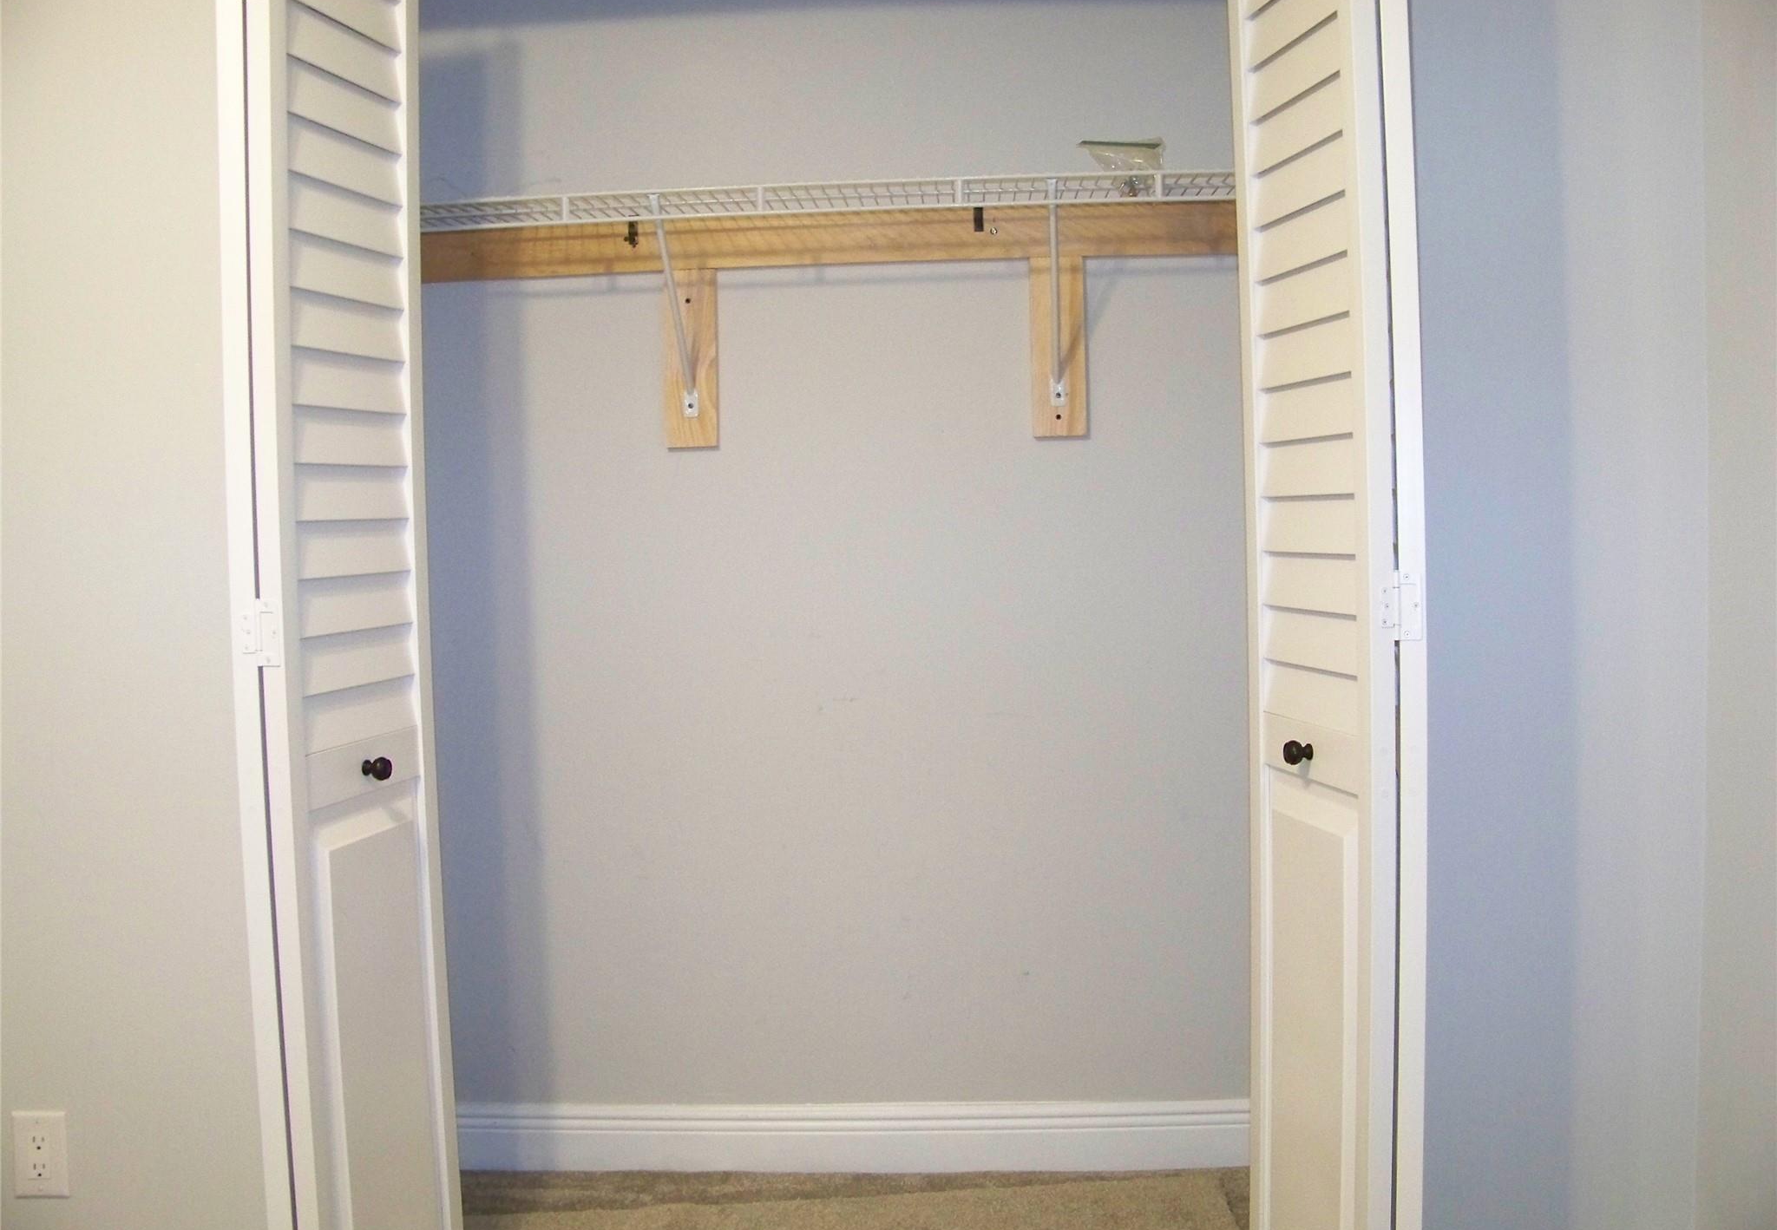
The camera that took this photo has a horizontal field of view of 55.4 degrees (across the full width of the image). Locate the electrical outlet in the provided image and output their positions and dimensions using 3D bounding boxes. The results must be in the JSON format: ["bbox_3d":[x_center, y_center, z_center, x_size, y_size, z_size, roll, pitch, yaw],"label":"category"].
[{"bbox_3d":[-1.164,0.742,2.326,0.077,0.121,0.008,-1,3,3],"label":"electrical outlet"}]

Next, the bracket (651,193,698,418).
[{"bbox_3d":[-0.342,-0.483,2.702,0.028,0.318,0.270,-1,3,3],"label":"bracket"}]

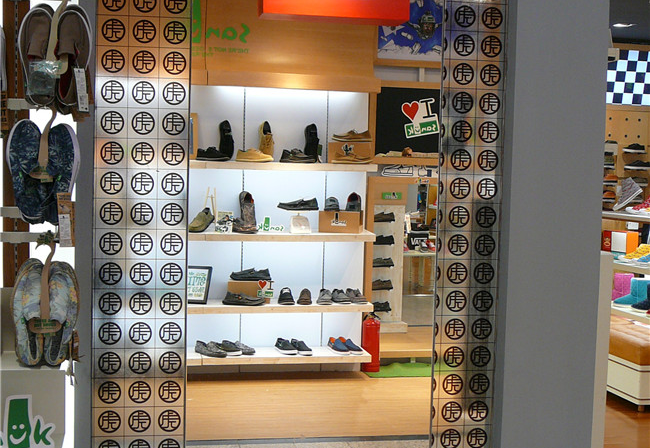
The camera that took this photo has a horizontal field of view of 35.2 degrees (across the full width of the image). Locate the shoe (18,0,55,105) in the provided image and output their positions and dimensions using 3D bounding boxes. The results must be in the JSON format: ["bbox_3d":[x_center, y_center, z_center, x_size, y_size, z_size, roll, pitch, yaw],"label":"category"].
[{"bbox_3d":[-0.820,-0.477,2.930,0.102,0.285,0.105,-3,5,-23],"label":"shoe"}]

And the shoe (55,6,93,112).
[{"bbox_3d":[-0.717,-0.473,2.930,0.102,0.285,0.105,4,4,2],"label":"shoe"}]

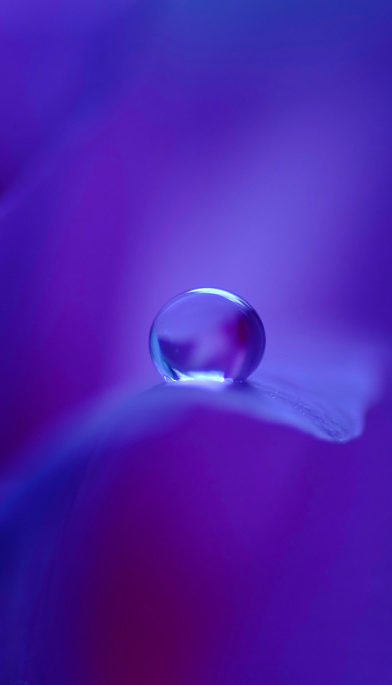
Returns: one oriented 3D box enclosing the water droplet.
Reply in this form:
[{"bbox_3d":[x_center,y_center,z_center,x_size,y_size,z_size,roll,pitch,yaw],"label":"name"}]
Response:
[{"bbox_3d":[0.000,0.000,0.102,0.003,0.002,0.003,0,6,0],"label":"water droplet"}]

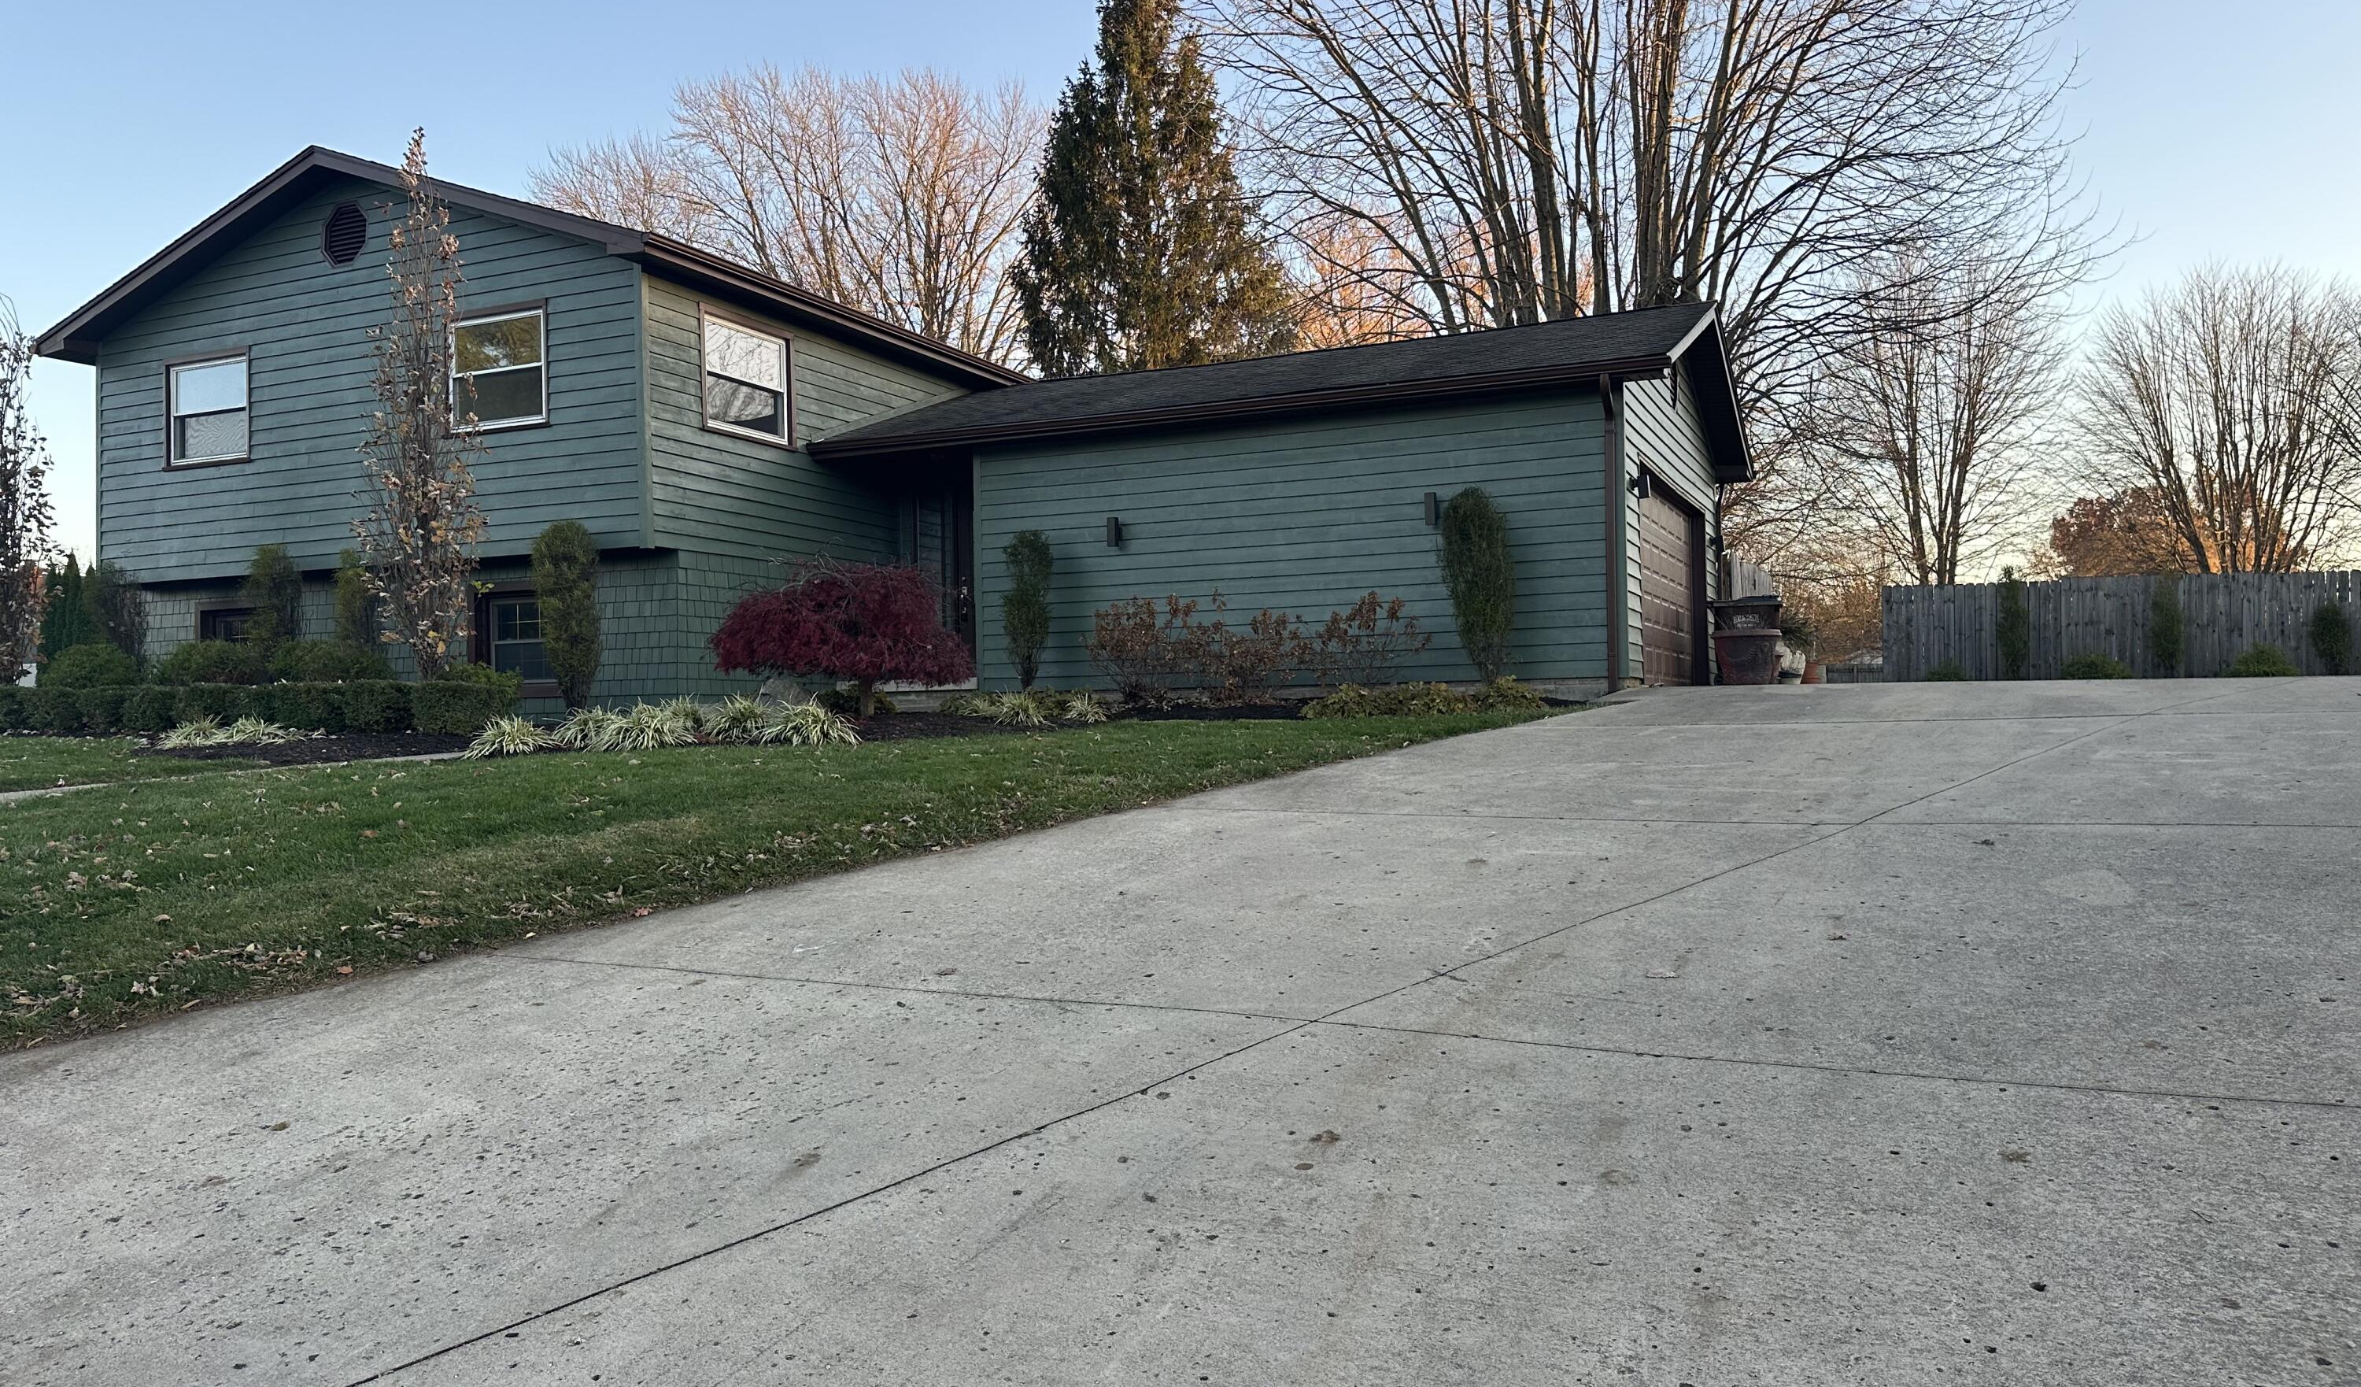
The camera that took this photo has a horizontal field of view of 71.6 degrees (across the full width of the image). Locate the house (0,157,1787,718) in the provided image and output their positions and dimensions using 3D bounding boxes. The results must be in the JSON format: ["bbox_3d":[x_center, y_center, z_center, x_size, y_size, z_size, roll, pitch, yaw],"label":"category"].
[{"bbox_3d":[-2.871,-2.690,20.427,18.200,6.200,11.000,-1,-1,25],"label":"house"}]

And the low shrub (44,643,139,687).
[{"bbox_3d":[-12.263,-0.091,18.400,1.000,0.960,0.950,-1,-1,25],"label":"low shrub"}]

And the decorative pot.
[{"bbox_3d":[6.999,-0.461,20.200,0.800,0.730,0.800,-1,-1,25],"label":"decorative pot"}]

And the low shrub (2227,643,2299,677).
[{"bbox_3d":[15.093,-0.417,22.800,1.050,0.550,0.950,-1,-1,25],"label":"low shrub"}]

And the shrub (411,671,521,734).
[{"bbox_3d":[-6.391,0.074,14.600,0.900,0.550,0.650,-1,-1,25],"label":"shrub"}]

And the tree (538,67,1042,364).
[{"bbox_3d":[-10.247,-7.652,43.000,13.000,17.560,12.000,-1,-1,25],"label":"tree"}]

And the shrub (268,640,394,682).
[{"bbox_3d":[-8.717,-0.112,16.800,1.200,0.890,1.050,-1,-1,25],"label":"shrub"}]

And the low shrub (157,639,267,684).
[{"bbox_3d":[-10.441,-0.120,17.600,1.100,0.930,1.000,-1,-1,25],"label":"low shrub"}]

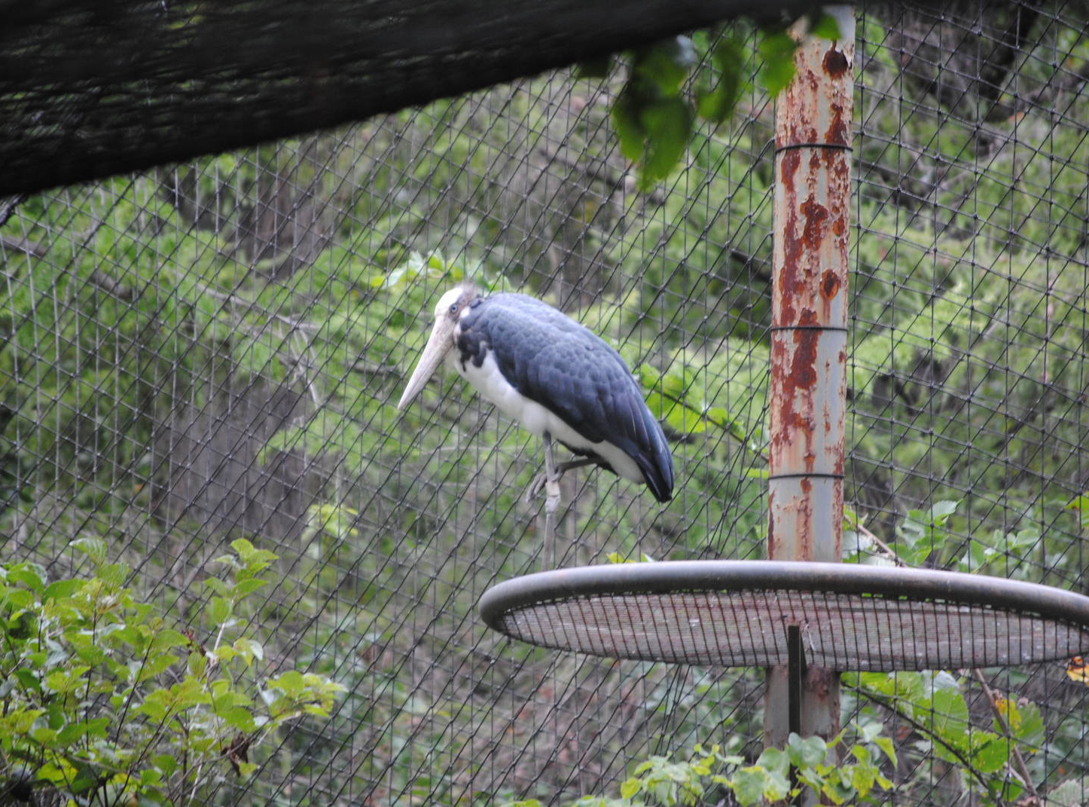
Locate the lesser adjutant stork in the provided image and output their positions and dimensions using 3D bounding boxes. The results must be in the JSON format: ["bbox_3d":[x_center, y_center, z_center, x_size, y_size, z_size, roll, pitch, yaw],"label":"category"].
[{"bbox_3d":[-0.024,0.100,26.000,0.710,0.810,0.270,1,-7,3],"label":"lesser adjutant stork"}]

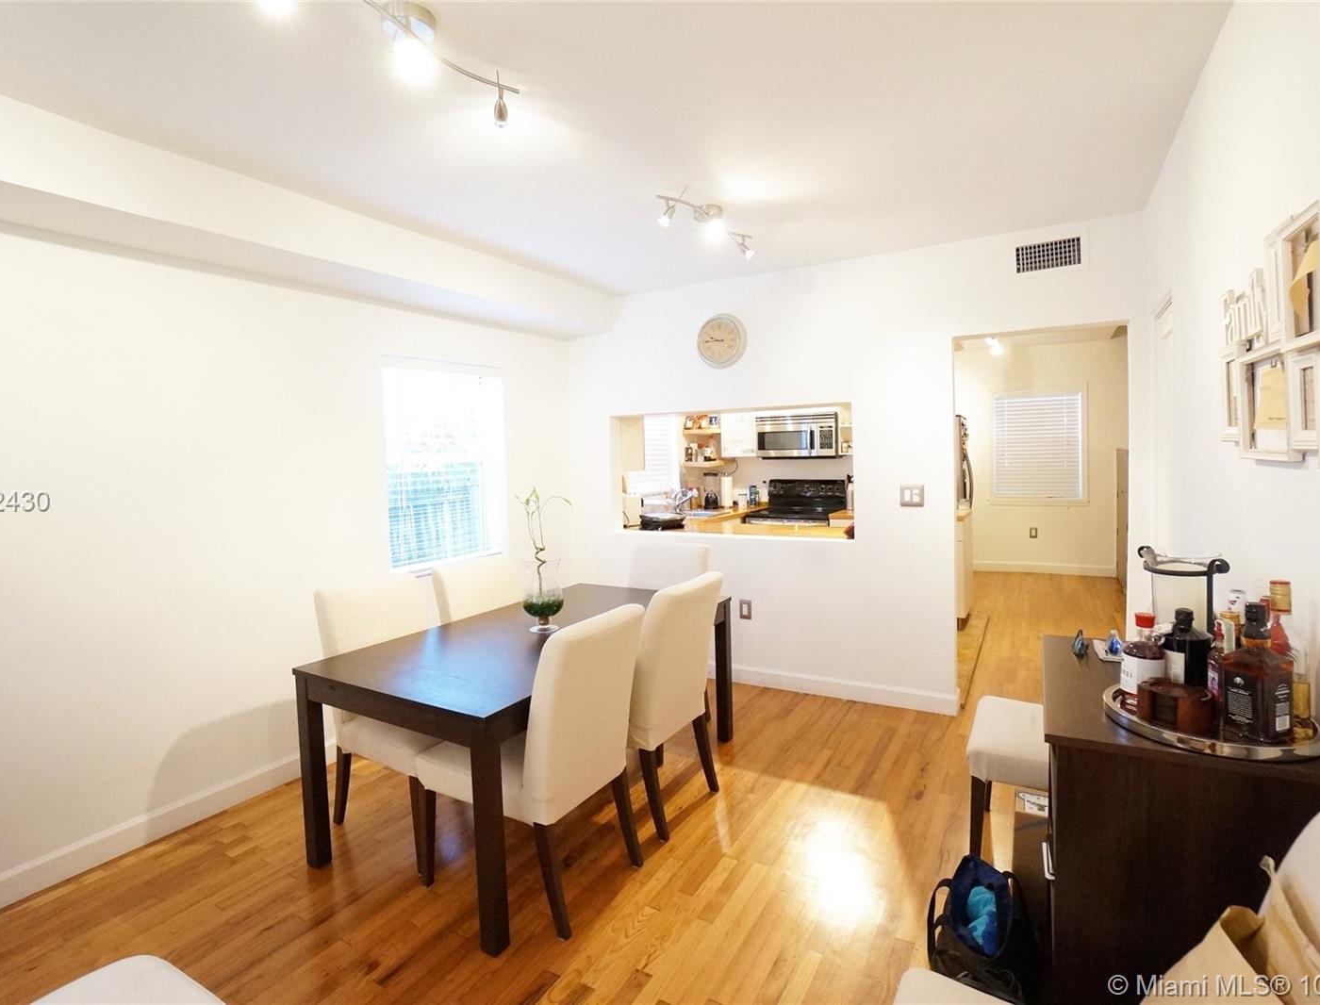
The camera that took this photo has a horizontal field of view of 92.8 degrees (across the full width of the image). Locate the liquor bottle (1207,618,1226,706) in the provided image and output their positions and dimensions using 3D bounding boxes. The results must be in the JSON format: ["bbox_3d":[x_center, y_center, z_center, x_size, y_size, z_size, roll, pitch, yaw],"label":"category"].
[{"bbox_3d":[1.064,0.307,1.202,0.046,0.175,0.046,-6,6,-42],"label":"liquor bottle"}]

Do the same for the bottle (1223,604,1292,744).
[{"bbox_3d":[1.098,0.304,1.152,0.075,0.240,0.075,-5,5,-26],"label":"bottle"}]

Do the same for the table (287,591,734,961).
[{"bbox_3d":[-0.465,0.906,2.726,0.955,0.740,1.630,0,5,31],"label":"table"}]

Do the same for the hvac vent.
[{"bbox_3d":[1.863,-1.181,3.011,0.275,0.145,0.030,0,5,32],"label":"hvac vent"}]

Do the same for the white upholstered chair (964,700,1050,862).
[{"bbox_3d":[1.374,0.781,2.098,0.580,0.970,0.510,0,5,32],"label":"white upholstered chair"}]

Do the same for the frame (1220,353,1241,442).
[{"bbox_3d":[1.431,-0.263,1.557,0.030,0.222,0.180,0,5,32],"label":"frame"}]

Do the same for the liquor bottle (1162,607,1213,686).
[{"bbox_3d":[1.129,0.317,1.348,0.086,0.180,0.086,-2,4,1],"label":"liquor bottle"}]

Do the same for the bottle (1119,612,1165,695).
[{"bbox_3d":[1.045,0.324,1.359,0.075,0.172,0.075,0,5,26],"label":"bottle"}]

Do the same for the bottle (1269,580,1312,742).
[{"bbox_3d":[1.207,0.282,1.226,0.083,0.263,0.085,-2,4,8],"label":"bottle"}]

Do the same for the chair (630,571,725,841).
[{"bbox_3d":[-0.103,0.793,2.647,0.600,0.950,0.500,1,5,34],"label":"chair"}]

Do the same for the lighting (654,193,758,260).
[{"bbox_3d":[0.207,-1.133,2.540,0.130,0.160,0.630,2,6,41],"label":"lighting"}]

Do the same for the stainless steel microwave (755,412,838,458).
[{"bbox_3d":[1.279,-0.589,5.772,0.750,0.400,0.390,0,5,29],"label":"stainless steel microwave"}]

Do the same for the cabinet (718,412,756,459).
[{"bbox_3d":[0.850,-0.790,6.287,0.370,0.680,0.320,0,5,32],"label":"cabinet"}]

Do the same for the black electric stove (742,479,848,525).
[{"bbox_3d":[1.268,0.401,5.687,0.760,1.180,0.680,0,5,29],"label":"black electric stove"}]

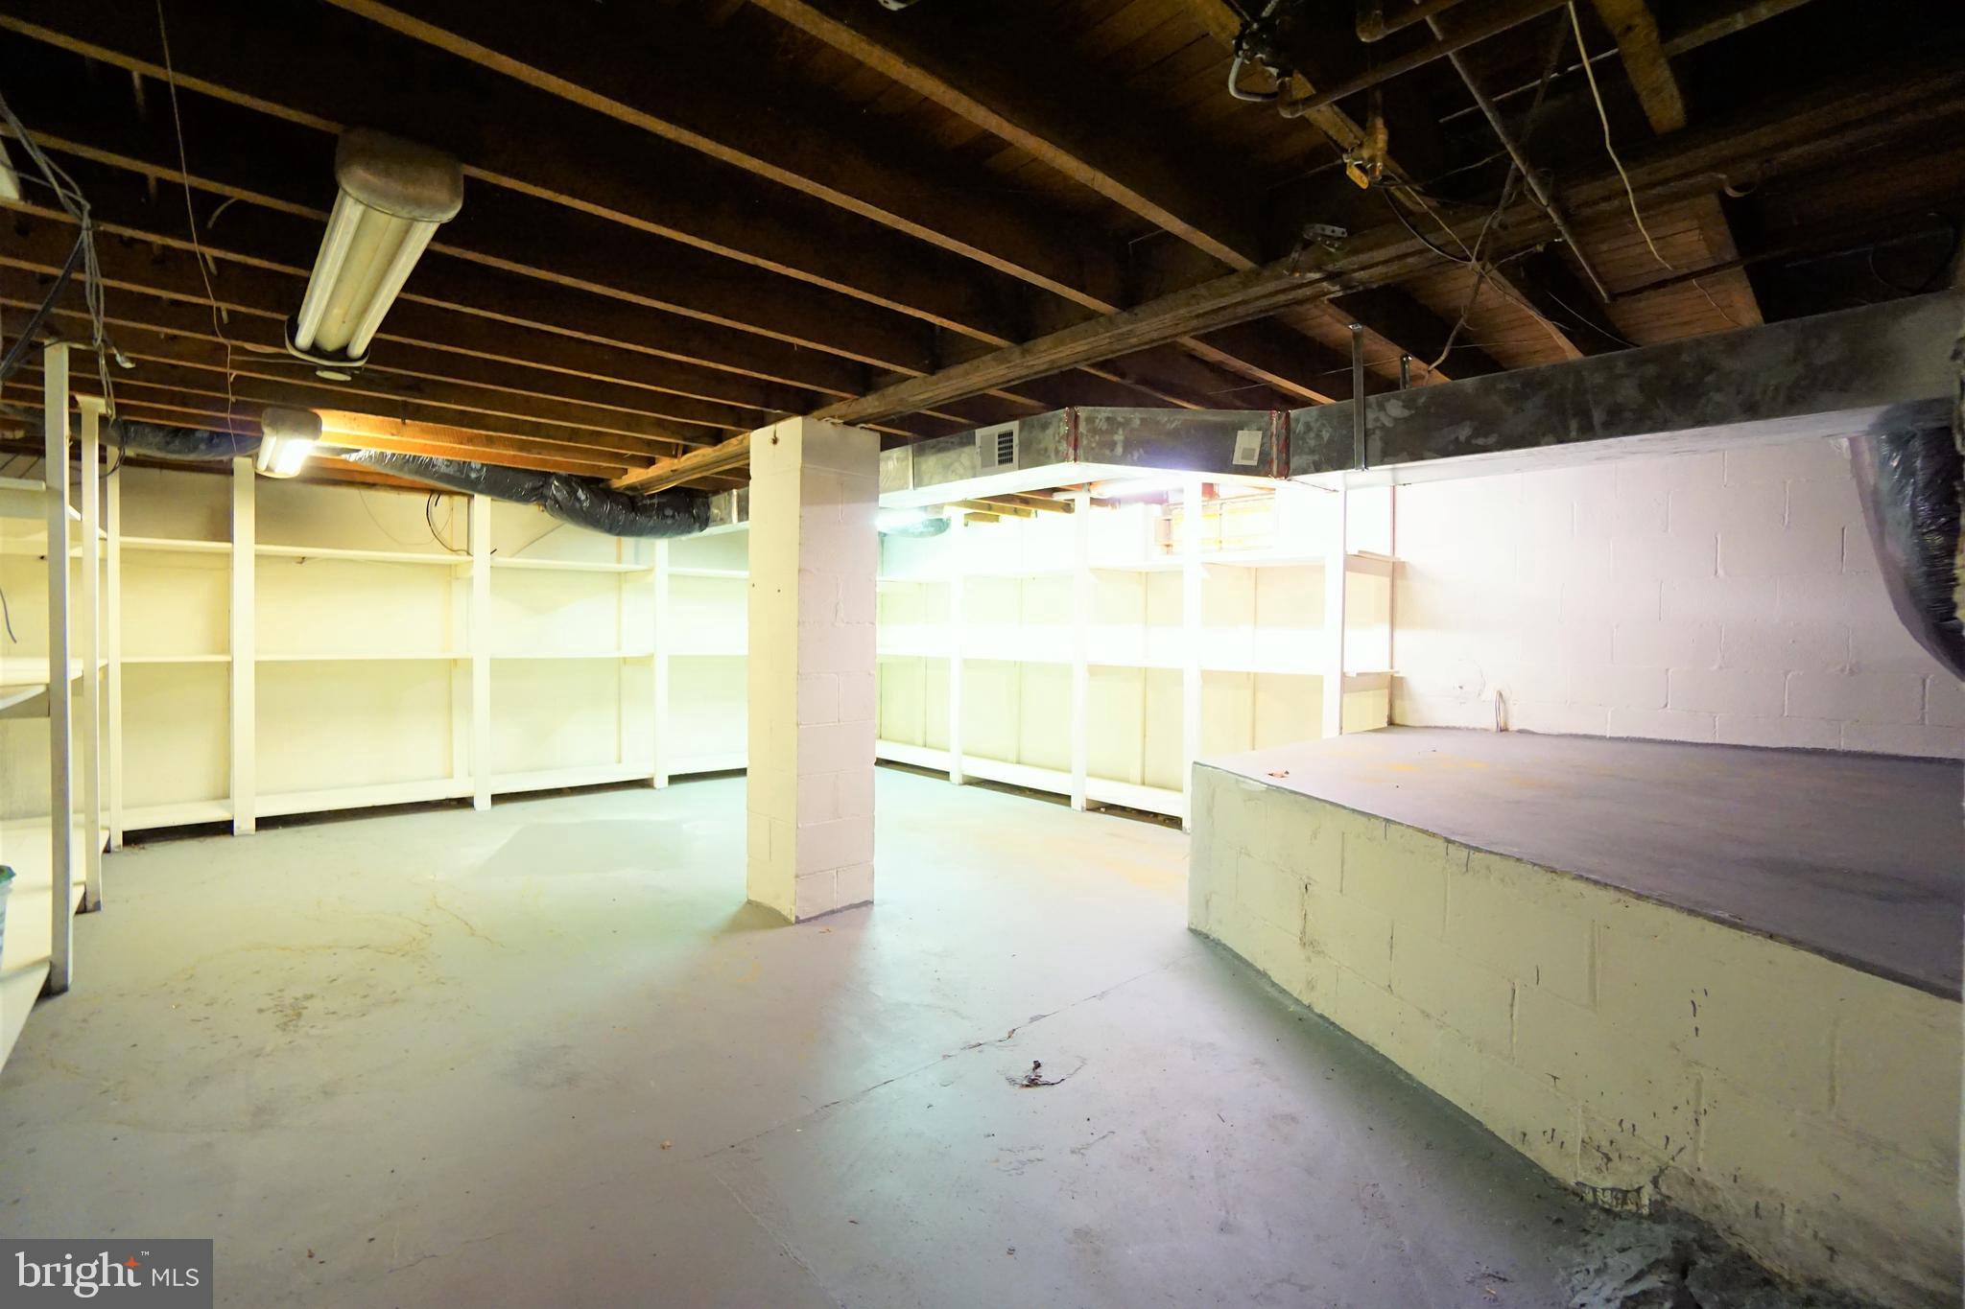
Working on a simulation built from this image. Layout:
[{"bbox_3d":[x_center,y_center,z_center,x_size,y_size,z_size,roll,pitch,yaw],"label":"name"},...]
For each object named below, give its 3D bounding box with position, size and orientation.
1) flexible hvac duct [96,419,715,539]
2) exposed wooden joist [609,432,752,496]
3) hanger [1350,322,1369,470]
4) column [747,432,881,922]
[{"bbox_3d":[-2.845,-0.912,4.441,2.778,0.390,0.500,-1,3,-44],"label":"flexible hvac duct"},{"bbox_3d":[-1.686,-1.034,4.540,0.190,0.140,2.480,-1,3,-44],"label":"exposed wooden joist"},{"bbox_3d":[1.076,-0.729,2.328,0.020,0.410,0.032,-1,3,-44],"label":"hanger"},{"bbox_3d":[-0.729,0.065,3.523,0.385,2.014,0.402,-1,3,-44],"label":"column"}]

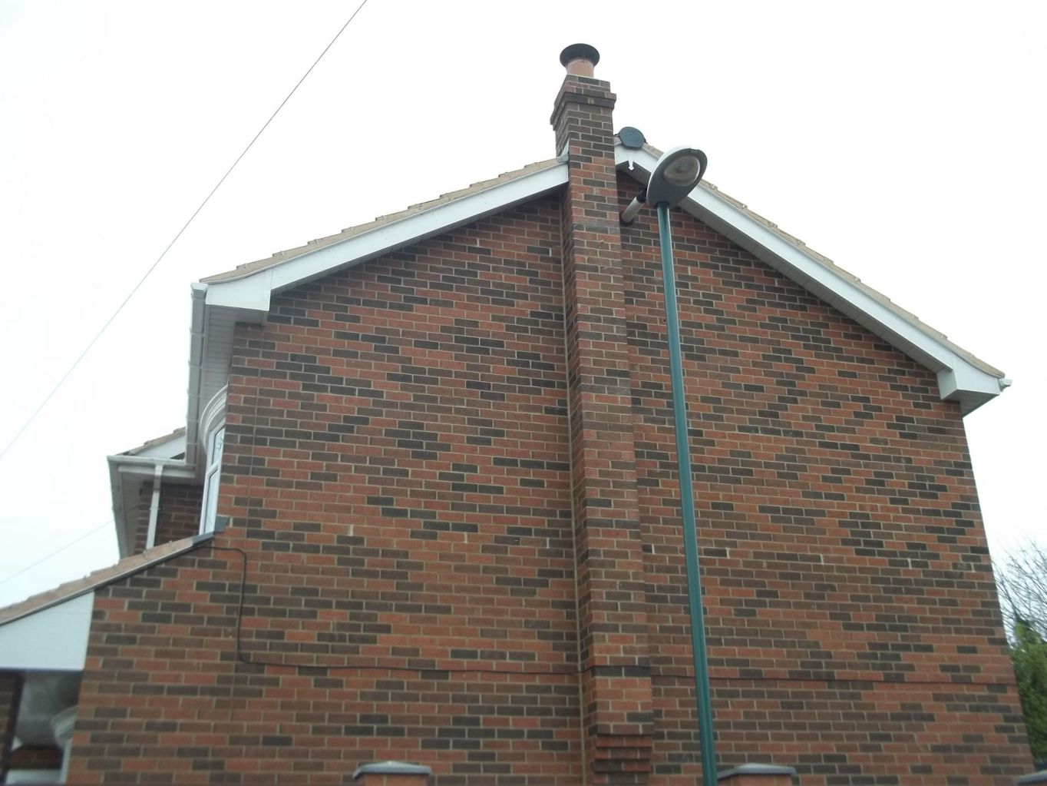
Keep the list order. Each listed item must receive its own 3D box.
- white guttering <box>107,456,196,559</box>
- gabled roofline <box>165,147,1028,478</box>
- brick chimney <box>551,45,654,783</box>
[{"bbox_3d":[-4.736,1.611,13.941,0.960,0.230,4.470,6,-24,-16],"label":"white guttering"},{"bbox_3d":[0.402,-0.595,11.839,7.610,2.380,4.390,6,-24,-16],"label":"gabled roofline"},{"bbox_3d":[0.622,-0.041,9.363,0.520,7.200,0.520,6,-24,-16],"label":"brick chimney"}]

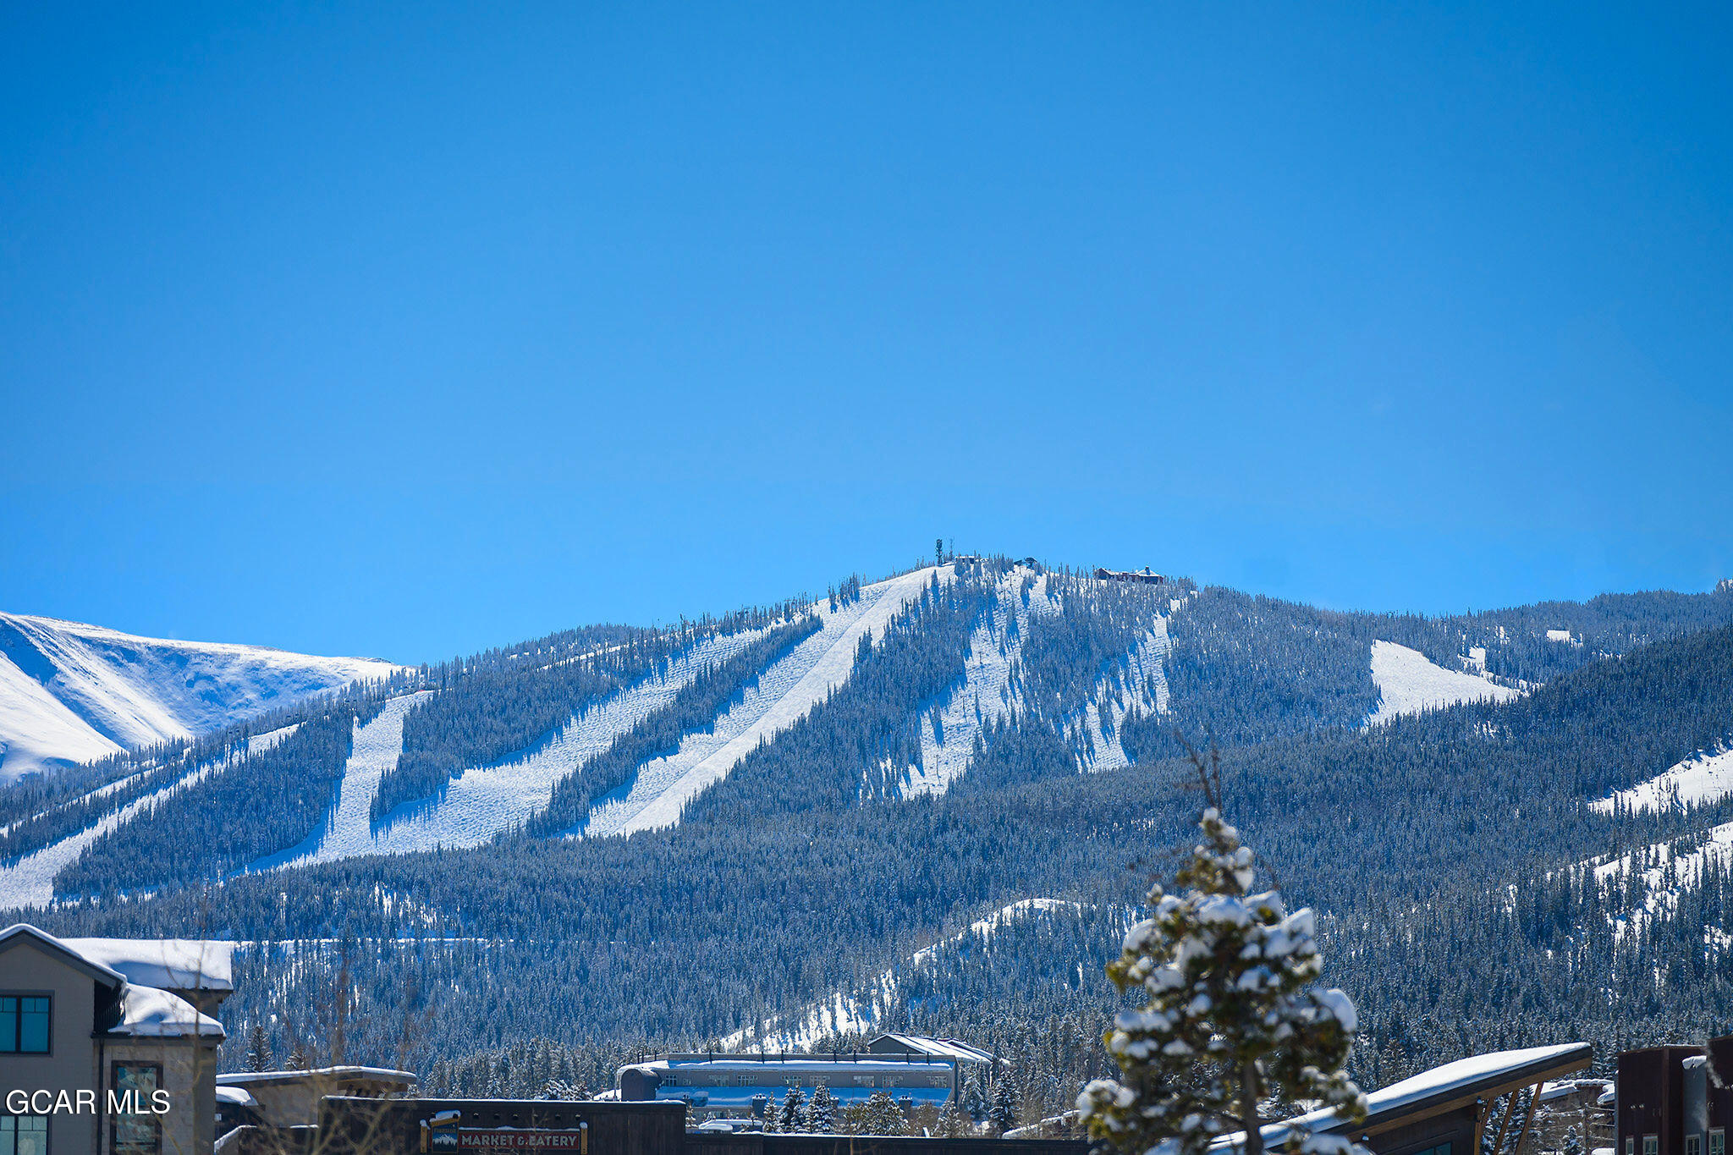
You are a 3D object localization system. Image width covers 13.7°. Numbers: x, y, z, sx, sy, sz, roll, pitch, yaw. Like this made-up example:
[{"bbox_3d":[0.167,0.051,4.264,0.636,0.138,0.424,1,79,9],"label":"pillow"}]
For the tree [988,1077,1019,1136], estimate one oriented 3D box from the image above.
[{"bbox_3d":[15.341,59.487,810.000,3.650,6.840,3.650,0,-6,0],"label":"tree"}]

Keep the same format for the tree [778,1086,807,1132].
[{"bbox_3d":[-8.073,58.537,790.000,3.410,5.930,3.410,0,-6,0],"label":"tree"}]

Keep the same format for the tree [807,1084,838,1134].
[{"bbox_3d":[-4.814,58.537,790.000,3.410,6.220,3.410,0,-6,0],"label":"tree"}]

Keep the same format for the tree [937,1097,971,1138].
[{"bbox_3d":[9.407,59.575,790.000,3.700,5.040,3.700,0,-6,0],"label":"tree"}]

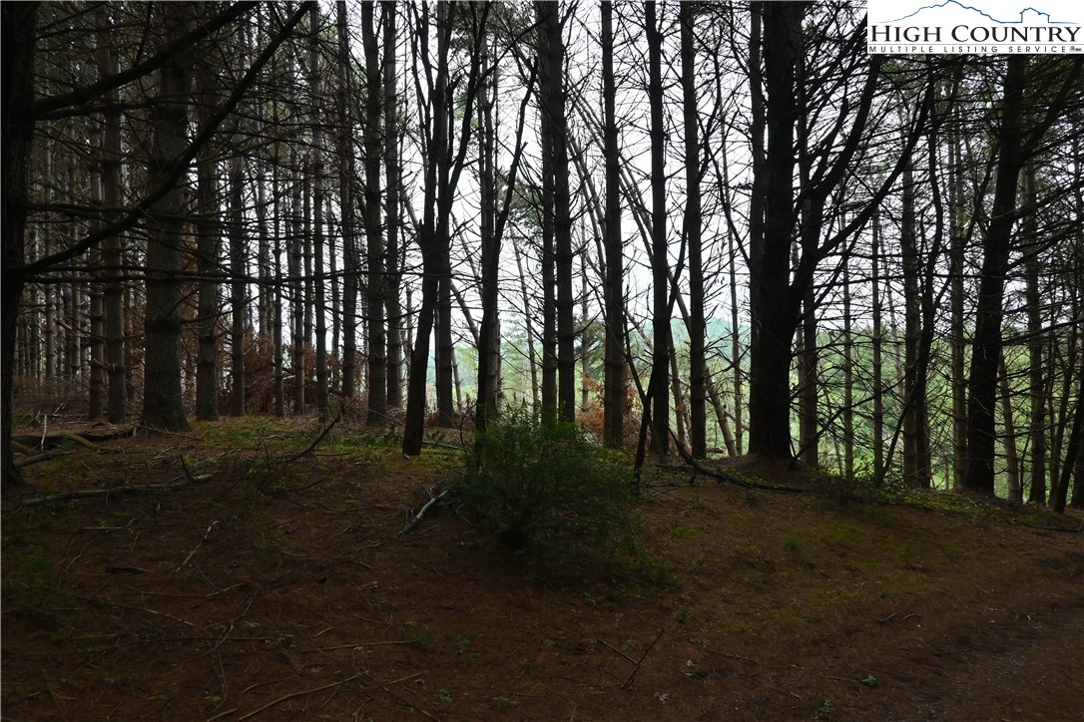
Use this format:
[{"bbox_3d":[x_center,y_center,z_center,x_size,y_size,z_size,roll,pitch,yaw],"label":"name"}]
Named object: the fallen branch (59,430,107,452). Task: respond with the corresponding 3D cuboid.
[{"bbox_3d":[-5.879,1.020,9.250,1.021,0.090,0.100,9,5,29],"label":"fallen branch"}]

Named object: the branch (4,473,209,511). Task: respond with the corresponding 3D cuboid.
[{"bbox_3d":[-4.214,1.290,7.150,1.724,0.140,0.170,-4,2,-31],"label":"branch"}]

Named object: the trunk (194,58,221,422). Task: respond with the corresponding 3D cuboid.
[{"bbox_3d":[-5.237,-1.881,11.300,0.350,5.700,0.350,-1,1,0],"label":"trunk"}]

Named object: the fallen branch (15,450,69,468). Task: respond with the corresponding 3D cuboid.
[{"bbox_3d":[-5.899,1.143,8.550,0.110,0.090,0.709,0,3,9],"label":"fallen branch"}]

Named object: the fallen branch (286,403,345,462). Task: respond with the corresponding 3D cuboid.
[{"bbox_3d":[-2.611,0.834,8.350,0.890,0.120,0.140,-46,7,-6],"label":"fallen branch"}]

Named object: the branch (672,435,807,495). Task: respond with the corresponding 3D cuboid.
[{"bbox_3d":[2.141,1.152,8.000,1.531,0.220,0.200,20,11,32],"label":"branch"}]

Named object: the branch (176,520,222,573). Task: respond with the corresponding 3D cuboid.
[{"bbox_3d":[-2.650,1.434,5.600,0.150,0.080,0.818,-1,11,-4],"label":"branch"}]

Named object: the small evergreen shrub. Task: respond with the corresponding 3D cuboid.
[{"bbox_3d":[0.029,1.047,5.900,1.500,1.270,1.350,-1,1,0],"label":"small evergreen shrub"}]

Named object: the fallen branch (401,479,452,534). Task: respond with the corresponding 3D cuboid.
[{"bbox_3d":[-0.992,1.248,6.200,0.180,0.130,0.758,0,26,28],"label":"fallen branch"}]

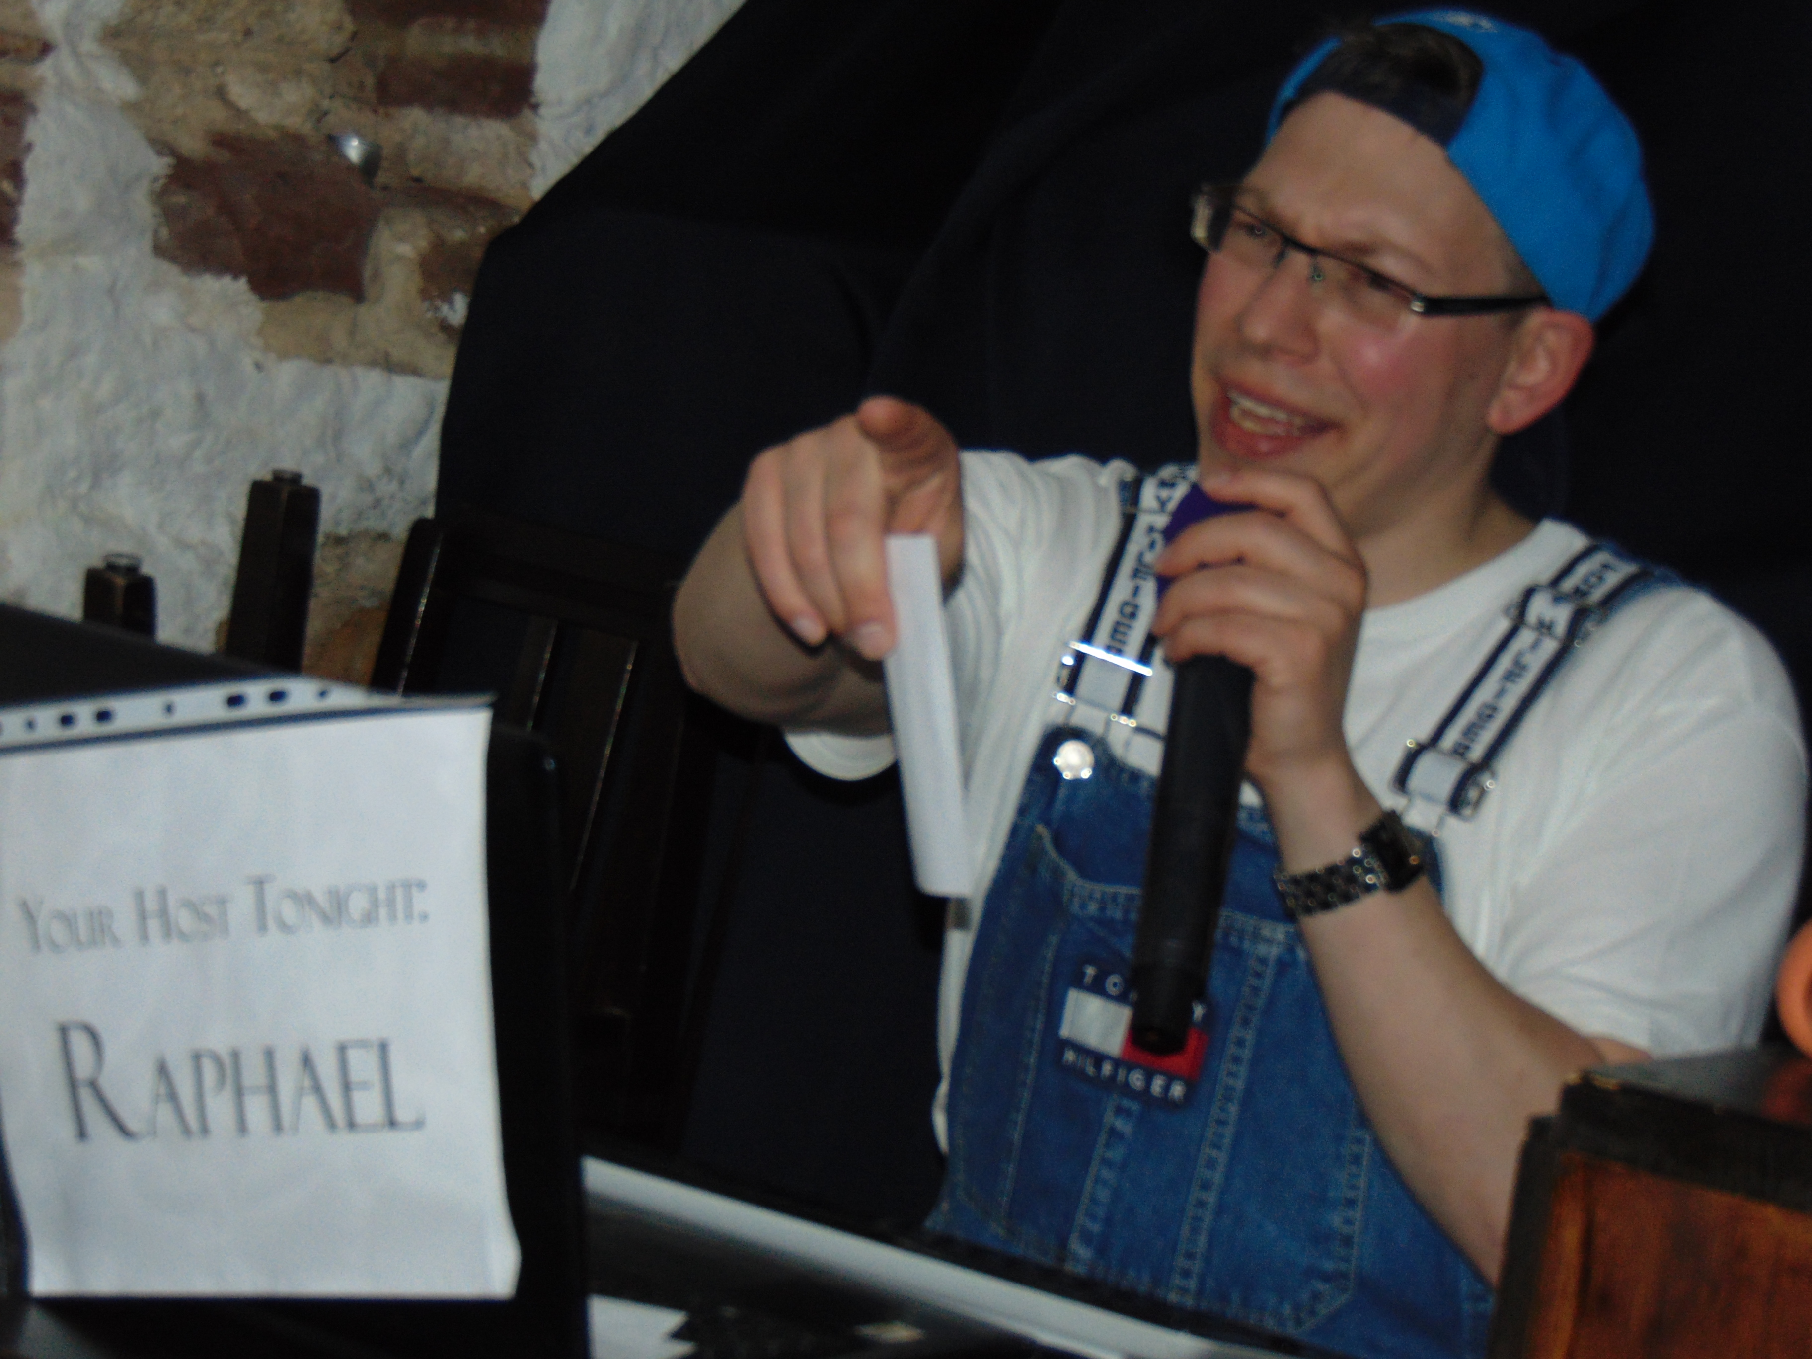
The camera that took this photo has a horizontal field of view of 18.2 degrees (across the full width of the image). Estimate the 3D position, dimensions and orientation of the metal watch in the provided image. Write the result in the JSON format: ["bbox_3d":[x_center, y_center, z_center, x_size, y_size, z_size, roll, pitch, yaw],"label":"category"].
[{"bbox_3d":[0.198,0.083,2.520,0.063,0.032,0.070,-12,28,38],"label":"metal watch"}]

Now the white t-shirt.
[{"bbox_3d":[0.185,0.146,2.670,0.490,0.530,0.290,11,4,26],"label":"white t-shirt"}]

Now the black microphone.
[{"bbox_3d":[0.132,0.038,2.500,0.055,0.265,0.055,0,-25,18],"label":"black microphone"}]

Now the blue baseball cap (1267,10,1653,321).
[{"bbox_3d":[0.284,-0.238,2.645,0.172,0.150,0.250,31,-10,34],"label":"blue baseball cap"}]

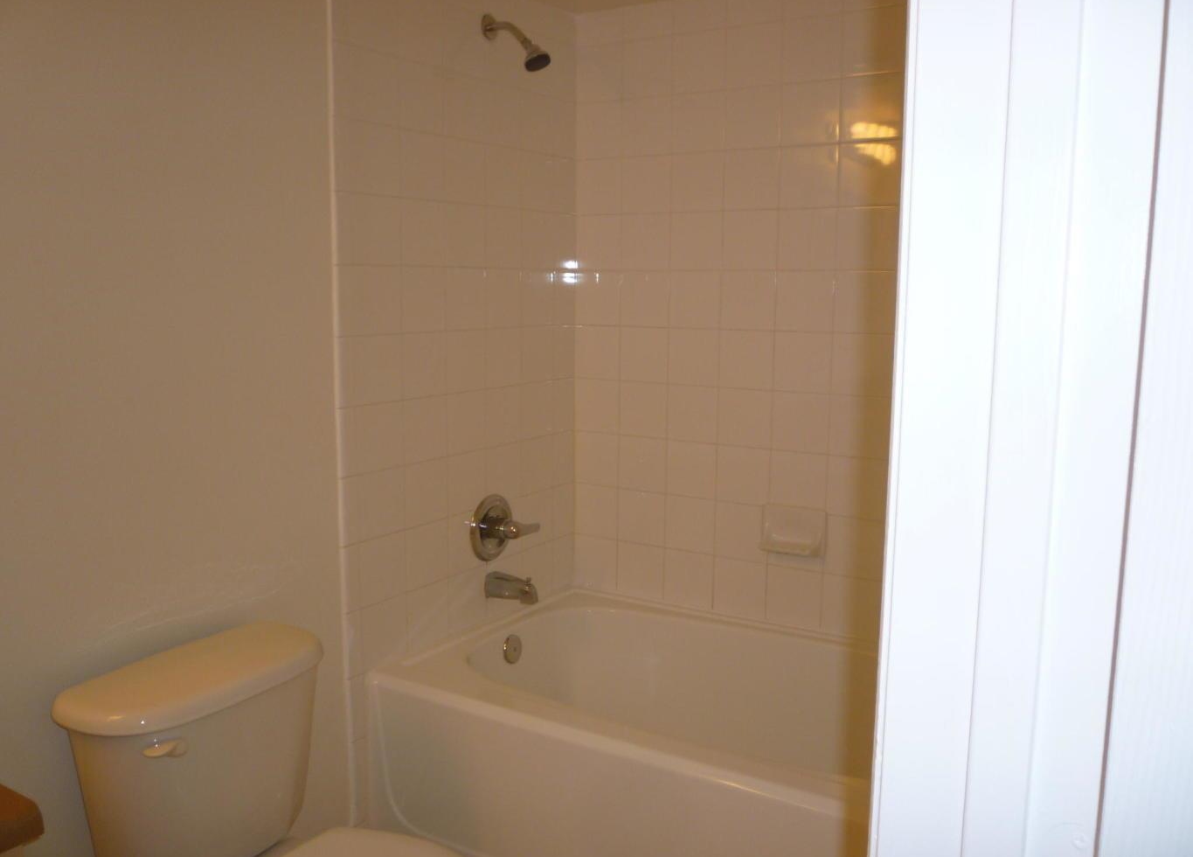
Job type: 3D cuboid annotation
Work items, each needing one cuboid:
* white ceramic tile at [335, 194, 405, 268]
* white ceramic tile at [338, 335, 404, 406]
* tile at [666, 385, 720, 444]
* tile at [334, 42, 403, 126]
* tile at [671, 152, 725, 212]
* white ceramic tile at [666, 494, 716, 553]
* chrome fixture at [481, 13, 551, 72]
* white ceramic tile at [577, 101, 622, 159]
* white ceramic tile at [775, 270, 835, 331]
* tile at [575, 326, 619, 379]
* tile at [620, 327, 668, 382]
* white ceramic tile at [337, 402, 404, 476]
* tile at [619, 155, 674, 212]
[{"bbox_3d":[-0.497,-0.431,2.175,0.010,0.149,0.191,6,10,32],"label":"white ceramic tile"},{"bbox_3d":[-0.498,-0.129,2.206,0.010,0.152,0.186,6,10,32],"label":"white ceramic tile"},{"bbox_3d":[0.262,-0.039,2.714,0.149,0.149,0.010,6,10,32],"label":"tile"},{"bbox_3d":[-0.489,-0.728,2.119,0.010,0.152,0.186,6,10,32],"label":"tile"},{"bbox_3d":[0.268,-0.646,2.634,0.151,0.151,0.010,5,9,32],"label":"tile"},{"bbox_3d":[0.260,0.263,2.756,0.149,0.149,0.010,6,10,32],"label":"white ceramic tile"},{"bbox_3d":[-0.189,-0.938,2.409,0.178,0.139,0.068,6,10,32],"label":"chrome fixture"},{"bbox_3d":[0.010,-0.825,2.783,0.151,0.152,0.008,5,9,32],"label":"white ceramic tile"},{"bbox_3d":[0.527,-0.320,2.531,0.152,0.152,0.009,5,9,32],"label":"white ceramic tile"},{"bbox_3d":[0.006,-0.215,2.854,0.150,0.149,0.010,6,10,32],"label":"tile"},{"bbox_3d":[0.135,-0.204,2.788,0.152,0.152,0.008,5,9,32],"label":"tile"},{"bbox_3d":[-0.505,0.022,2.257,0.009,0.152,0.192,5,9,32],"label":"white ceramic tile"},{"bbox_3d":[0.138,-0.660,2.720,0.152,0.152,0.009,6,10,32],"label":"tile"}]

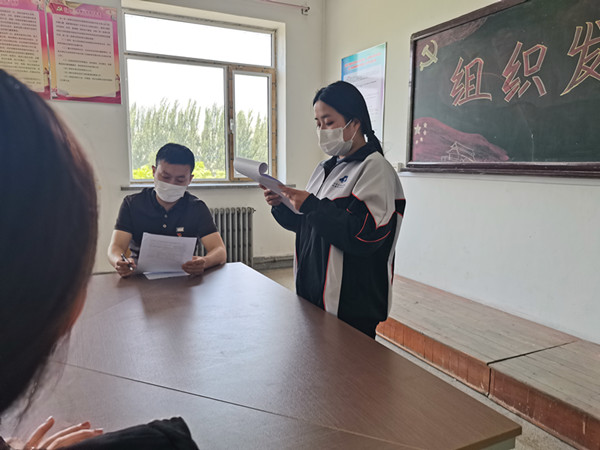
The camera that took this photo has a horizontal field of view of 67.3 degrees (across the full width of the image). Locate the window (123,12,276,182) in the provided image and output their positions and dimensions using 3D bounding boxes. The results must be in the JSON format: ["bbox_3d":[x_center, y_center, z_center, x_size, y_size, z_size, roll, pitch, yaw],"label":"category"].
[{"bbox_3d":[-1.036,-1.358,5.065,1.740,1.760,0.100,-4,8,-26],"label":"window"}]

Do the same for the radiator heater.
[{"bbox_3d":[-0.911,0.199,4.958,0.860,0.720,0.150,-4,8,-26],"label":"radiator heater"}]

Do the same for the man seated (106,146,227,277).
[{"bbox_3d":[-0.616,0.272,2.180,0.550,1.320,0.680,-3,8,-23],"label":"man seated"}]

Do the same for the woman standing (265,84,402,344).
[{"bbox_3d":[0.120,0.212,1.741,0.480,1.550,0.490,-4,8,-29],"label":"woman standing"}]

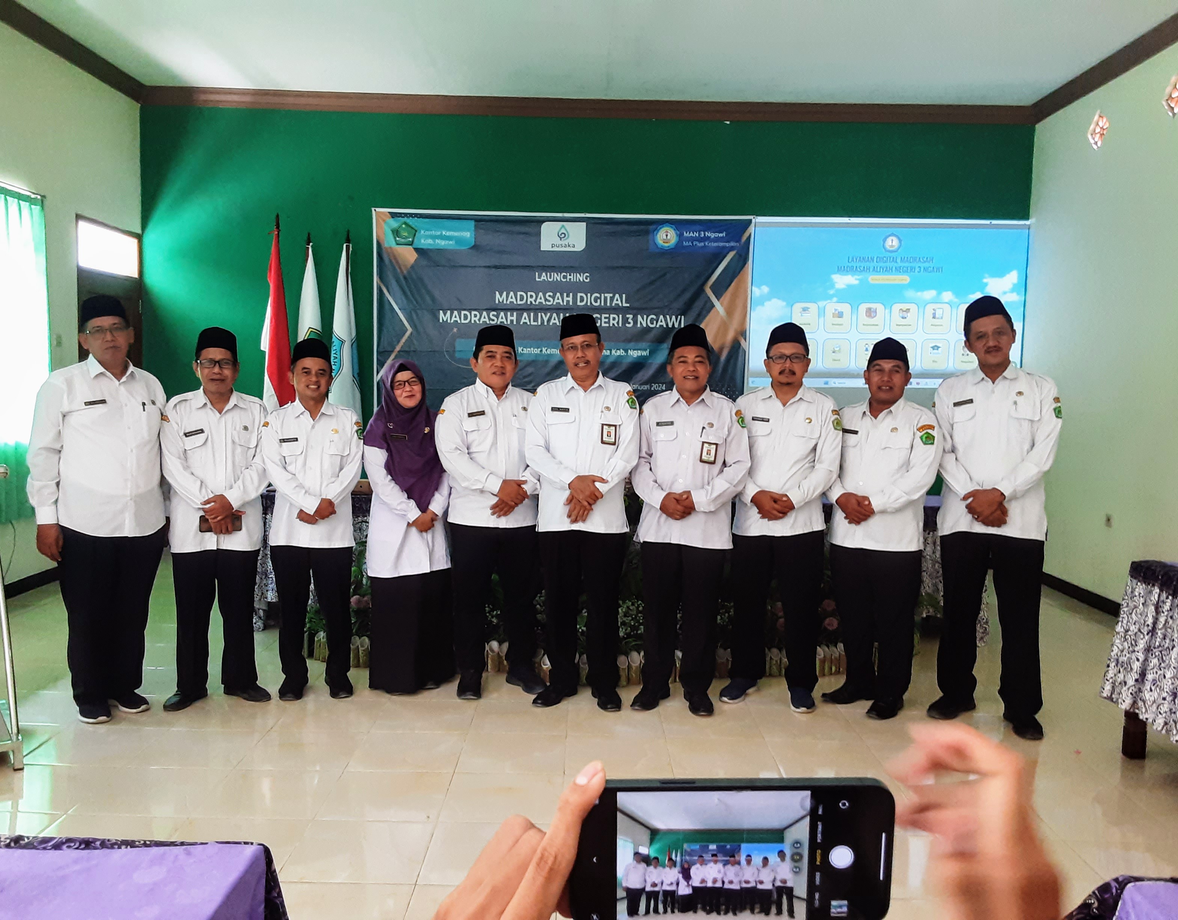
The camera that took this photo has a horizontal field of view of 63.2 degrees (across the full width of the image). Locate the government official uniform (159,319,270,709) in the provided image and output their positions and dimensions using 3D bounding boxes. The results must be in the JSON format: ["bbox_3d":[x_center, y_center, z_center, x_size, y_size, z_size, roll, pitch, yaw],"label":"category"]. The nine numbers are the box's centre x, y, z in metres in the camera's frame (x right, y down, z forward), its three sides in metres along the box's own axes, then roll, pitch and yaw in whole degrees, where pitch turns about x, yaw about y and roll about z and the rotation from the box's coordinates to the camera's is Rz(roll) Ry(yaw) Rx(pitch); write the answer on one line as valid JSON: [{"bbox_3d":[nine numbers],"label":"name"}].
[{"bbox_3d":[-1.661,0.244,4.252,0.452,1.655,0.340,-1,5,-24],"label":"government official uniform"}]

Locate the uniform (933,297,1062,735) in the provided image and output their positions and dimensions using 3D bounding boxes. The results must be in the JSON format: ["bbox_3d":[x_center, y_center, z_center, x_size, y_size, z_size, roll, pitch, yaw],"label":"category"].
[{"bbox_3d":[1.730,0.232,4.060,0.540,1.800,0.360,3,5,28],"label":"uniform"}]

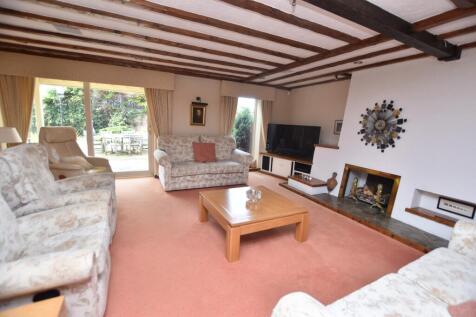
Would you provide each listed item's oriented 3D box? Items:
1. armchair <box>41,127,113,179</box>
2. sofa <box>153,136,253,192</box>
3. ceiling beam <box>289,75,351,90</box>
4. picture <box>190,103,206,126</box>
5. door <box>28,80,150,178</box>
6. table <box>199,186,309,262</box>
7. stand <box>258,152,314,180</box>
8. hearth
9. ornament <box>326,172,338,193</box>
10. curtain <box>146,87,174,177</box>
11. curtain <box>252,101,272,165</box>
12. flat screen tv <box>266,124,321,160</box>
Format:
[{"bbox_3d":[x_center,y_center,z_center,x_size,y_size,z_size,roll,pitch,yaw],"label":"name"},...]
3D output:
[{"bbox_3d":[-2.436,0.106,2.999,0.850,1.080,0.760,6,11,19],"label":"armchair"},{"bbox_3d":[-0.729,0.026,4.191,1.920,0.950,0.970,-2,11,-22],"label":"sofa"},{"bbox_3d":[1.756,-1.766,4.669,0.090,0.080,1.860,-3,11,-25],"label":"ceiling beam"},{"bbox_3d":[-0.900,-1.006,4.577,0.330,0.490,0.040,-3,11,-25],"label":"picture"},{"bbox_3d":[-2.725,-0.483,3.877,1.880,1.930,0.100,-3,11,-25],"label":"door"},{"bbox_3d":[0.126,0.687,2.339,0.900,0.375,0.900,-3,11,-27],"label":"table"},{"bbox_3d":[1.269,0.231,4.744,0.420,0.510,1.600,-7,14,-42],"label":"stand"},{"bbox_3d":[2.012,0.459,3.009,0.300,0.630,0.790,-3,11,-25],"label":"hearth"},{"bbox_3d":[1.644,0.442,3.456,0.080,0.420,0.200,-3,11,-25],"label":"ornament"},{"bbox_3d":[-1.649,-0.507,4.217,0.550,1.920,0.150,-3,11,-25],"label":"curtain"},{"bbox_3d":[0.687,-0.609,5.317,0.520,1.880,0.140,-3,11,-25],"label":"curtain"},{"bbox_3d":[1.221,-0.406,4.702,0.070,0.730,1.360,-7,14,-42],"label":"flat screen tv"}]

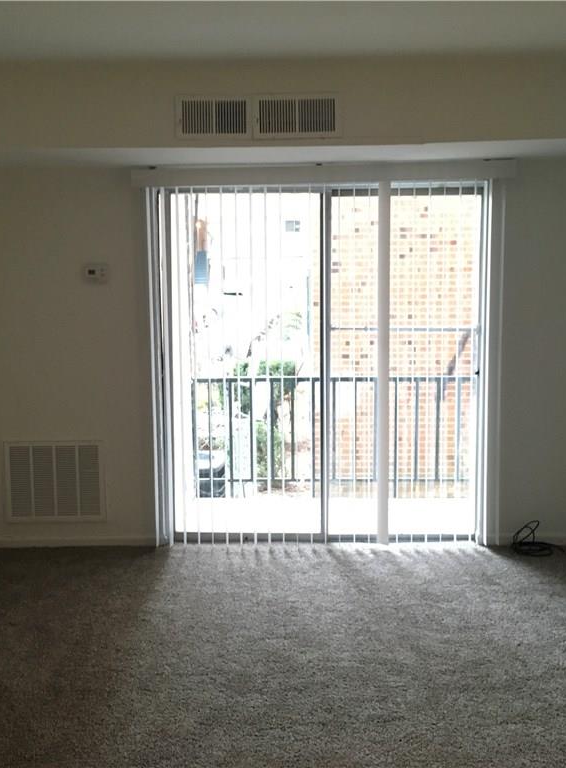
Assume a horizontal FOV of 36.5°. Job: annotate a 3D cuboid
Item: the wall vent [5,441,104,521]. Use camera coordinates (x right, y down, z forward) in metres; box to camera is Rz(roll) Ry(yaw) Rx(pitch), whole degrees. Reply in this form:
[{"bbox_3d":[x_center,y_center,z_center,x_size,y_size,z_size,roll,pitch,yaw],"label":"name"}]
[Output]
[{"bbox_3d":[-1.281,0.550,4.808,0.560,0.457,0.022,-1,8,1],"label":"wall vent"}]

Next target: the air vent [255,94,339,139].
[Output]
[{"bbox_3d":[0.067,-1.170,3.738,0.387,0.190,0.022,-1,8,1],"label":"air vent"}]

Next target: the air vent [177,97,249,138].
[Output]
[{"bbox_3d":[-0.301,-1.167,3.747,0.335,0.190,0.022,-1,8,1],"label":"air vent"}]

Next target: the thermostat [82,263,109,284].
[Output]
[{"bbox_3d":[-1.015,-0.596,4.649,0.128,0.112,0.028,-1,8,1],"label":"thermostat"}]

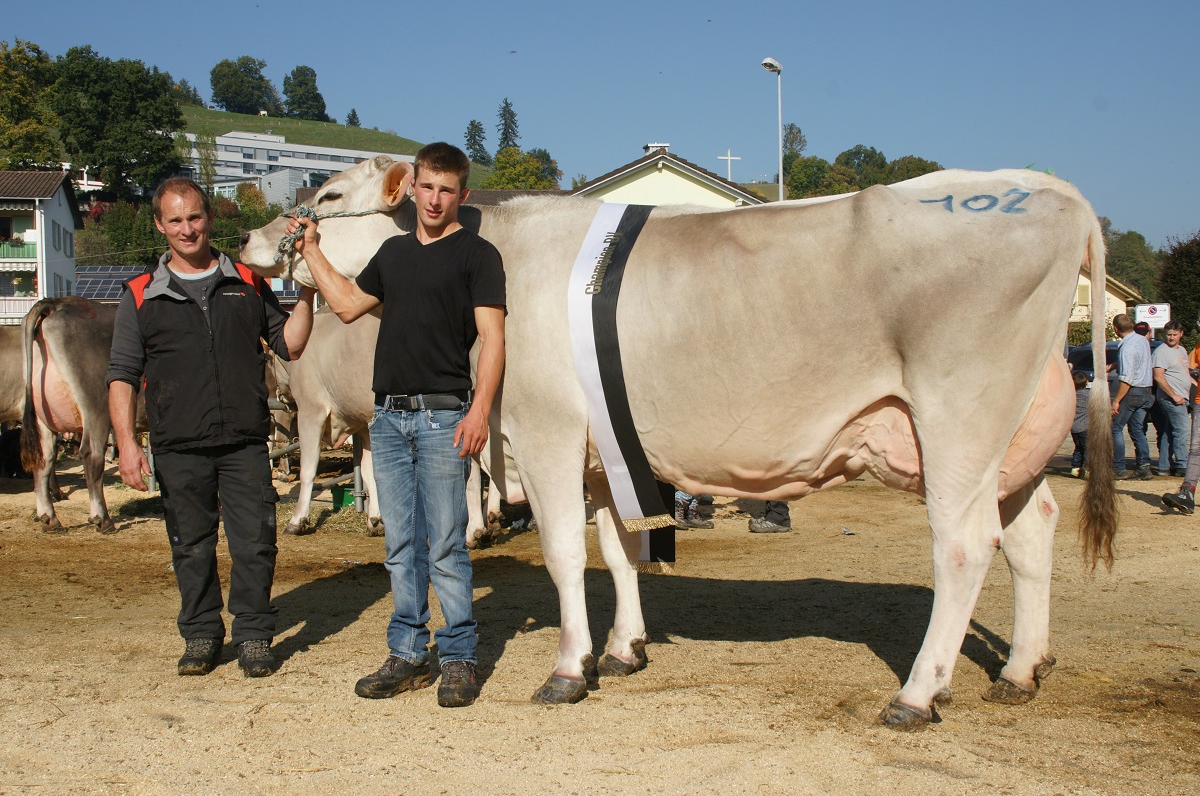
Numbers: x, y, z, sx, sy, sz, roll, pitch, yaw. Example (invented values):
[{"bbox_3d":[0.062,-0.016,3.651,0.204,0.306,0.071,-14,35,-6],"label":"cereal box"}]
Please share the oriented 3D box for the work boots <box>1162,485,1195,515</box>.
[{"bbox_3d":[4.384,0.769,9.850,0.290,0.175,0.115,22,-3,-8],"label":"work boots"}]

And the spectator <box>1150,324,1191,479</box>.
[{"bbox_3d":[6.282,0.005,14.300,0.520,1.720,0.360,0,1,-38],"label":"spectator"}]

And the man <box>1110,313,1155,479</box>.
[{"bbox_3d":[5.607,-0.016,13.700,0.480,1.730,0.520,-1,0,39],"label":"man"}]

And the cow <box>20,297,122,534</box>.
[{"bbox_3d":[-3.220,0.095,9.450,0.680,1.540,2.350,0,1,20],"label":"cow"}]

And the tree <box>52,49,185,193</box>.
[{"bbox_3d":[-57.414,-32.851,155.000,15.700,18.200,14.500,0,1,-20],"label":"tree"}]

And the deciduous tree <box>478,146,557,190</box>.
[{"bbox_3d":[-10.031,-27.017,160.000,9.400,8.300,8.500,0,1,-4],"label":"deciduous tree"}]

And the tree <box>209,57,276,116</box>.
[{"bbox_3d":[-94.617,-82.541,345.000,18.000,16.000,15.500,0,1,-15],"label":"tree"}]

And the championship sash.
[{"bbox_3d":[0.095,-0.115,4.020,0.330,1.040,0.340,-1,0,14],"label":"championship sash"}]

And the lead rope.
[{"bbox_3d":[-0.917,-0.549,4.390,0.380,0.220,0.180,-1,0,9],"label":"lead rope"}]

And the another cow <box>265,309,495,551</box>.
[{"bbox_3d":[-1.470,0.170,8.550,2.250,1.500,0.650,-1,0,34],"label":"another cow"}]

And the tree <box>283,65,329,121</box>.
[{"bbox_3d":[-78.162,-80.948,345.000,12.200,15.200,11.500,0,1,-13],"label":"tree"}]

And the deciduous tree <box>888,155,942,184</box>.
[{"bbox_3d":[32.662,-22.277,135.000,5.900,6.000,5.600,-1,0,0],"label":"deciduous tree"}]

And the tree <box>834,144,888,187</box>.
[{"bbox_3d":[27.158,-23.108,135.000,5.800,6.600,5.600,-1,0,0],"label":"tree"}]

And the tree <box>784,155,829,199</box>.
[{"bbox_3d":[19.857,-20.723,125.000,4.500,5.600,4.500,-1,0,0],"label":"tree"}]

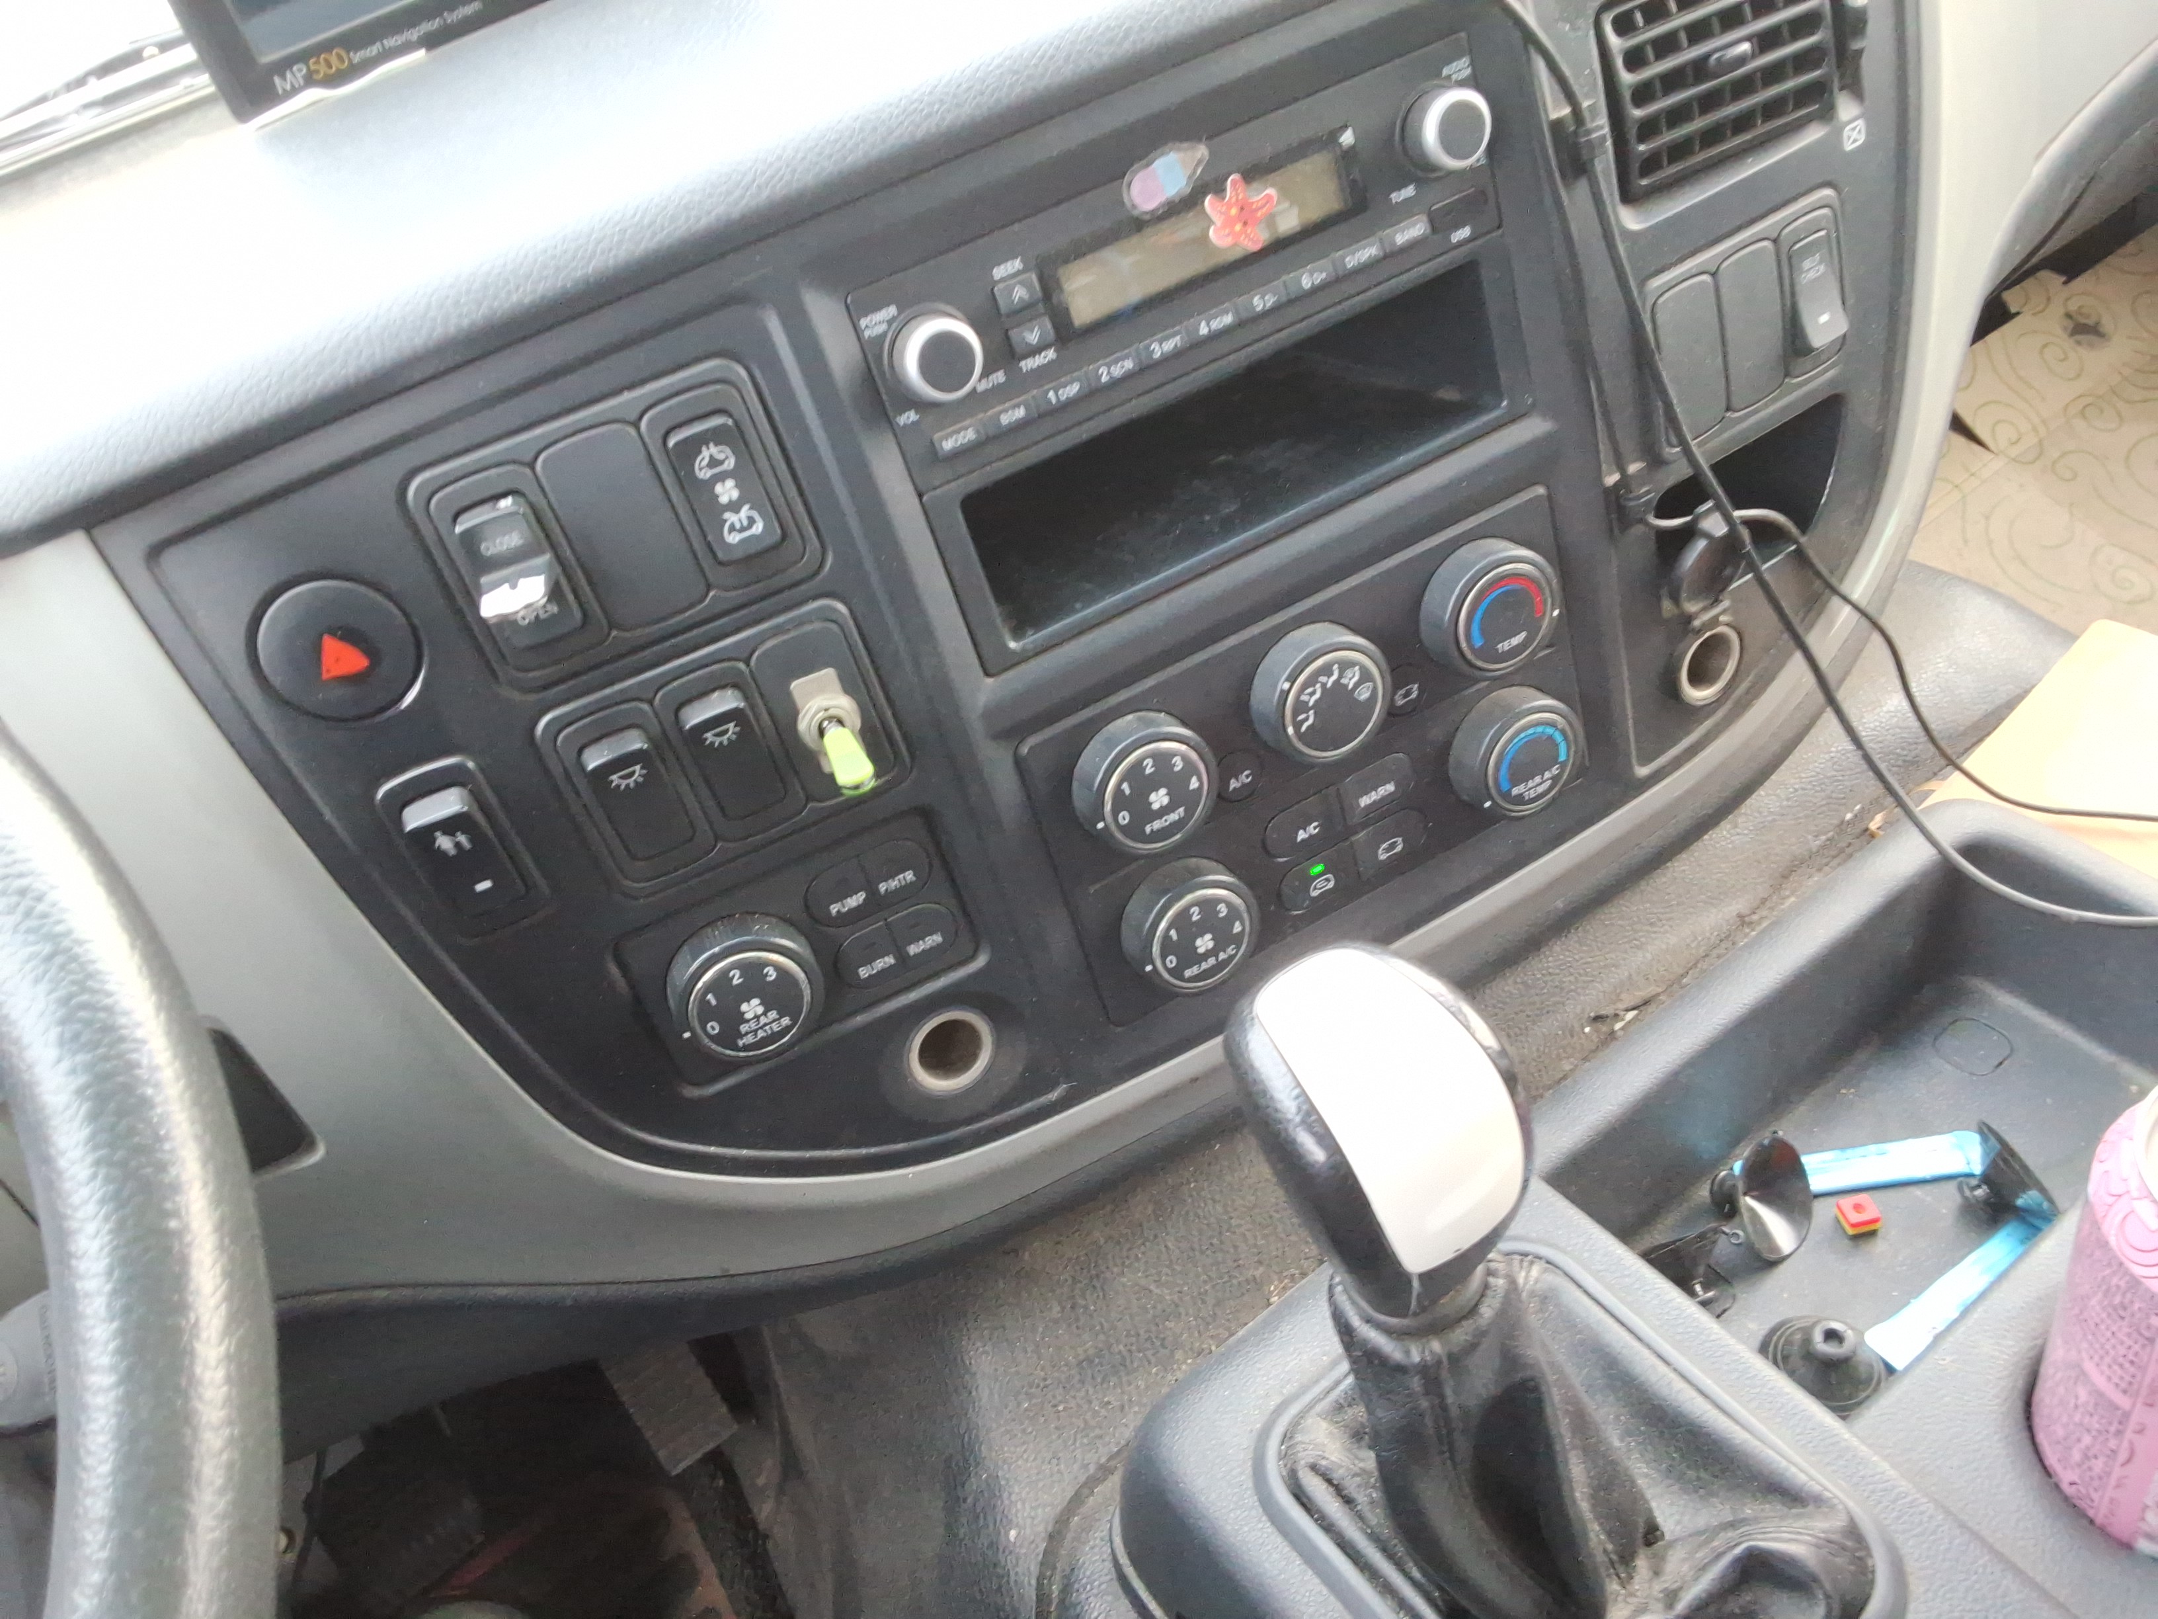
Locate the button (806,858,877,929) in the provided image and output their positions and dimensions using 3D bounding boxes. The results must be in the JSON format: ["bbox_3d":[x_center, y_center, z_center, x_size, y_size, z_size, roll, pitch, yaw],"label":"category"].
[{"bbox_3d":[-0.068,0.024,0.490,0.018,0.018,0.005,-24,32,-8],"label":"button"}]

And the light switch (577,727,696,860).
[{"bbox_3d":[-0.114,-0.002,0.454,0.018,0.034,0.010,-24,30,-7],"label":"light switch"}]

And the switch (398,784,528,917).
[{"bbox_3d":[-0.156,0.011,0.443,0.018,0.035,0.009,-23,32,-6],"label":"switch"}]

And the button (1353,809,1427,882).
[{"bbox_3d":[0.101,0.010,0.564,0.028,0.018,0.005,-27,33,-12],"label":"button"}]

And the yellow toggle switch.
[{"bbox_3d":[-0.061,-0.014,0.458,0.009,0.009,0.021,-24,61,-7],"label":"yellow toggle switch"}]

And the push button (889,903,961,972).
[{"bbox_3d":[-0.045,0.035,0.507,0.018,0.018,0.005,-24,32,-8],"label":"push button"}]

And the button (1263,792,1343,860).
[{"bbox_3d":[0.070,0.005,0.542,0.028,0.016,0.005,-27,32,-13],"label":"button"}]

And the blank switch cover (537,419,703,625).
[{"bbox_3d":[-0.111,-0.069,0.427,0.026,0.051,0.006,-24,30,-7],"label":"blank switch cover"}]

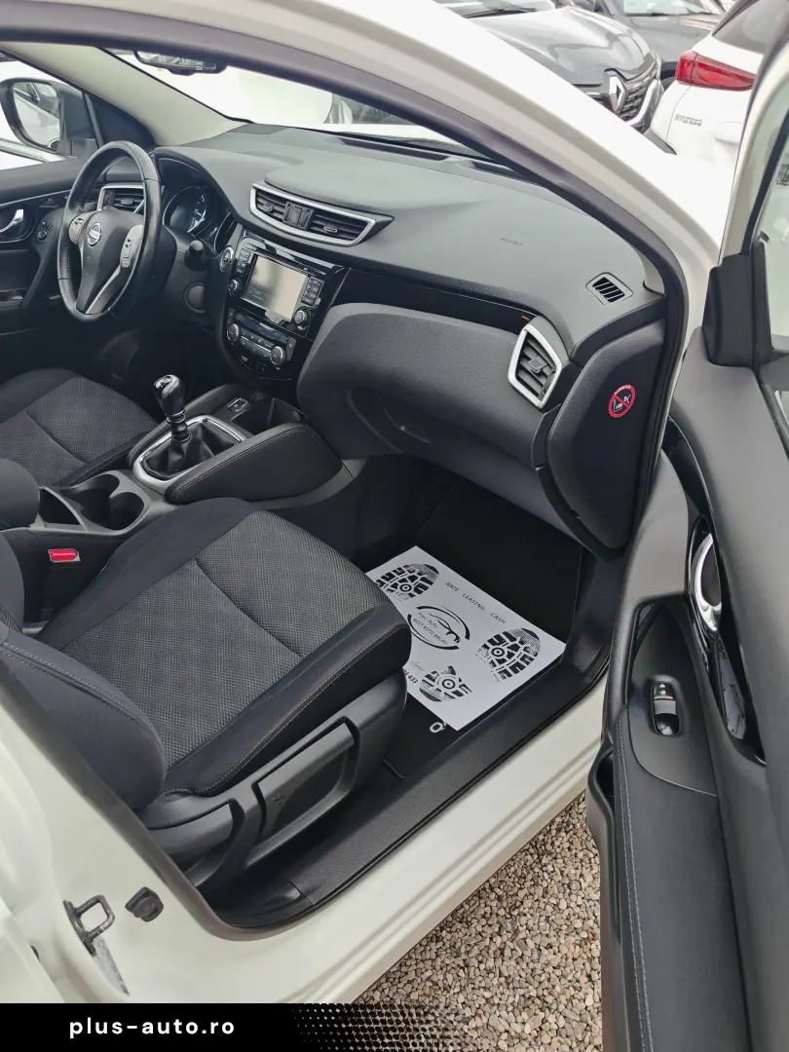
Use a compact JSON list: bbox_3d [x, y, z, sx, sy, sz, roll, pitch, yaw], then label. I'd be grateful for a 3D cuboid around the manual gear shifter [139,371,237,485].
[{"bbox_3d":[-0.396,-0.197,1.502,0.145,0.197,0.120,-22,42,-39],"label":"manual gear shifter"}]

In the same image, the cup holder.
[{"bbox_3d":[-0.534,-0.021,1.471,0.113,0.077,0.200,-22,42,-39],"label":"cup holder"}]

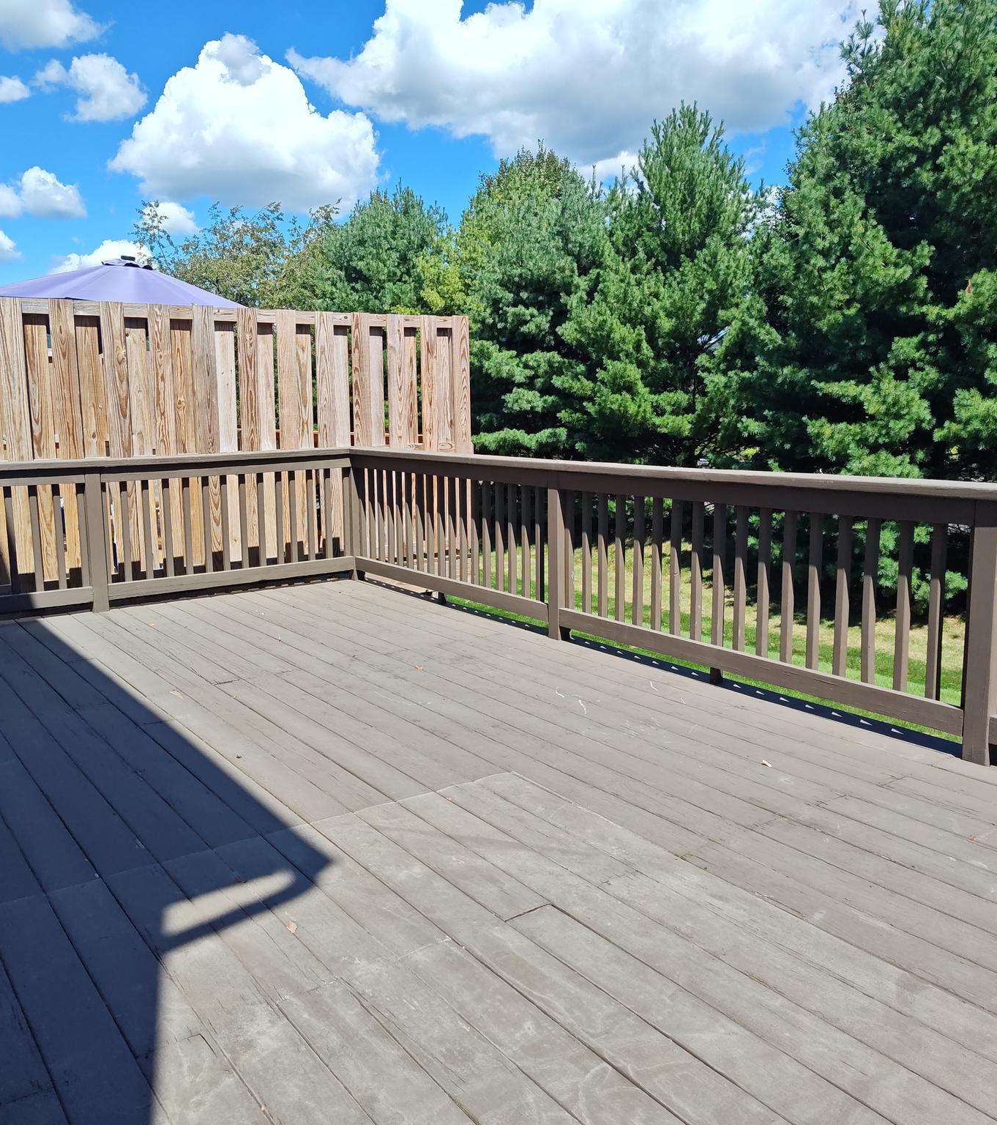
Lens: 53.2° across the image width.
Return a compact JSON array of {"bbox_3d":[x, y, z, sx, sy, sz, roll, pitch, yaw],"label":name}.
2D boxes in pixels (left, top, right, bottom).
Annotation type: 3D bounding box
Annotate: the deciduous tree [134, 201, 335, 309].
[{"bbox_3d":[-6.052,-4.840,23.276,5.100,6.810,5.100,-3,9,-14],"label":"deciduous tree"}]

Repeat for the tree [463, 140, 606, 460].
[{"bbox_3d":[0.595,-3.611,16.629,3.300,6.230,3.300,-1,9,2],"label":"tree"}]

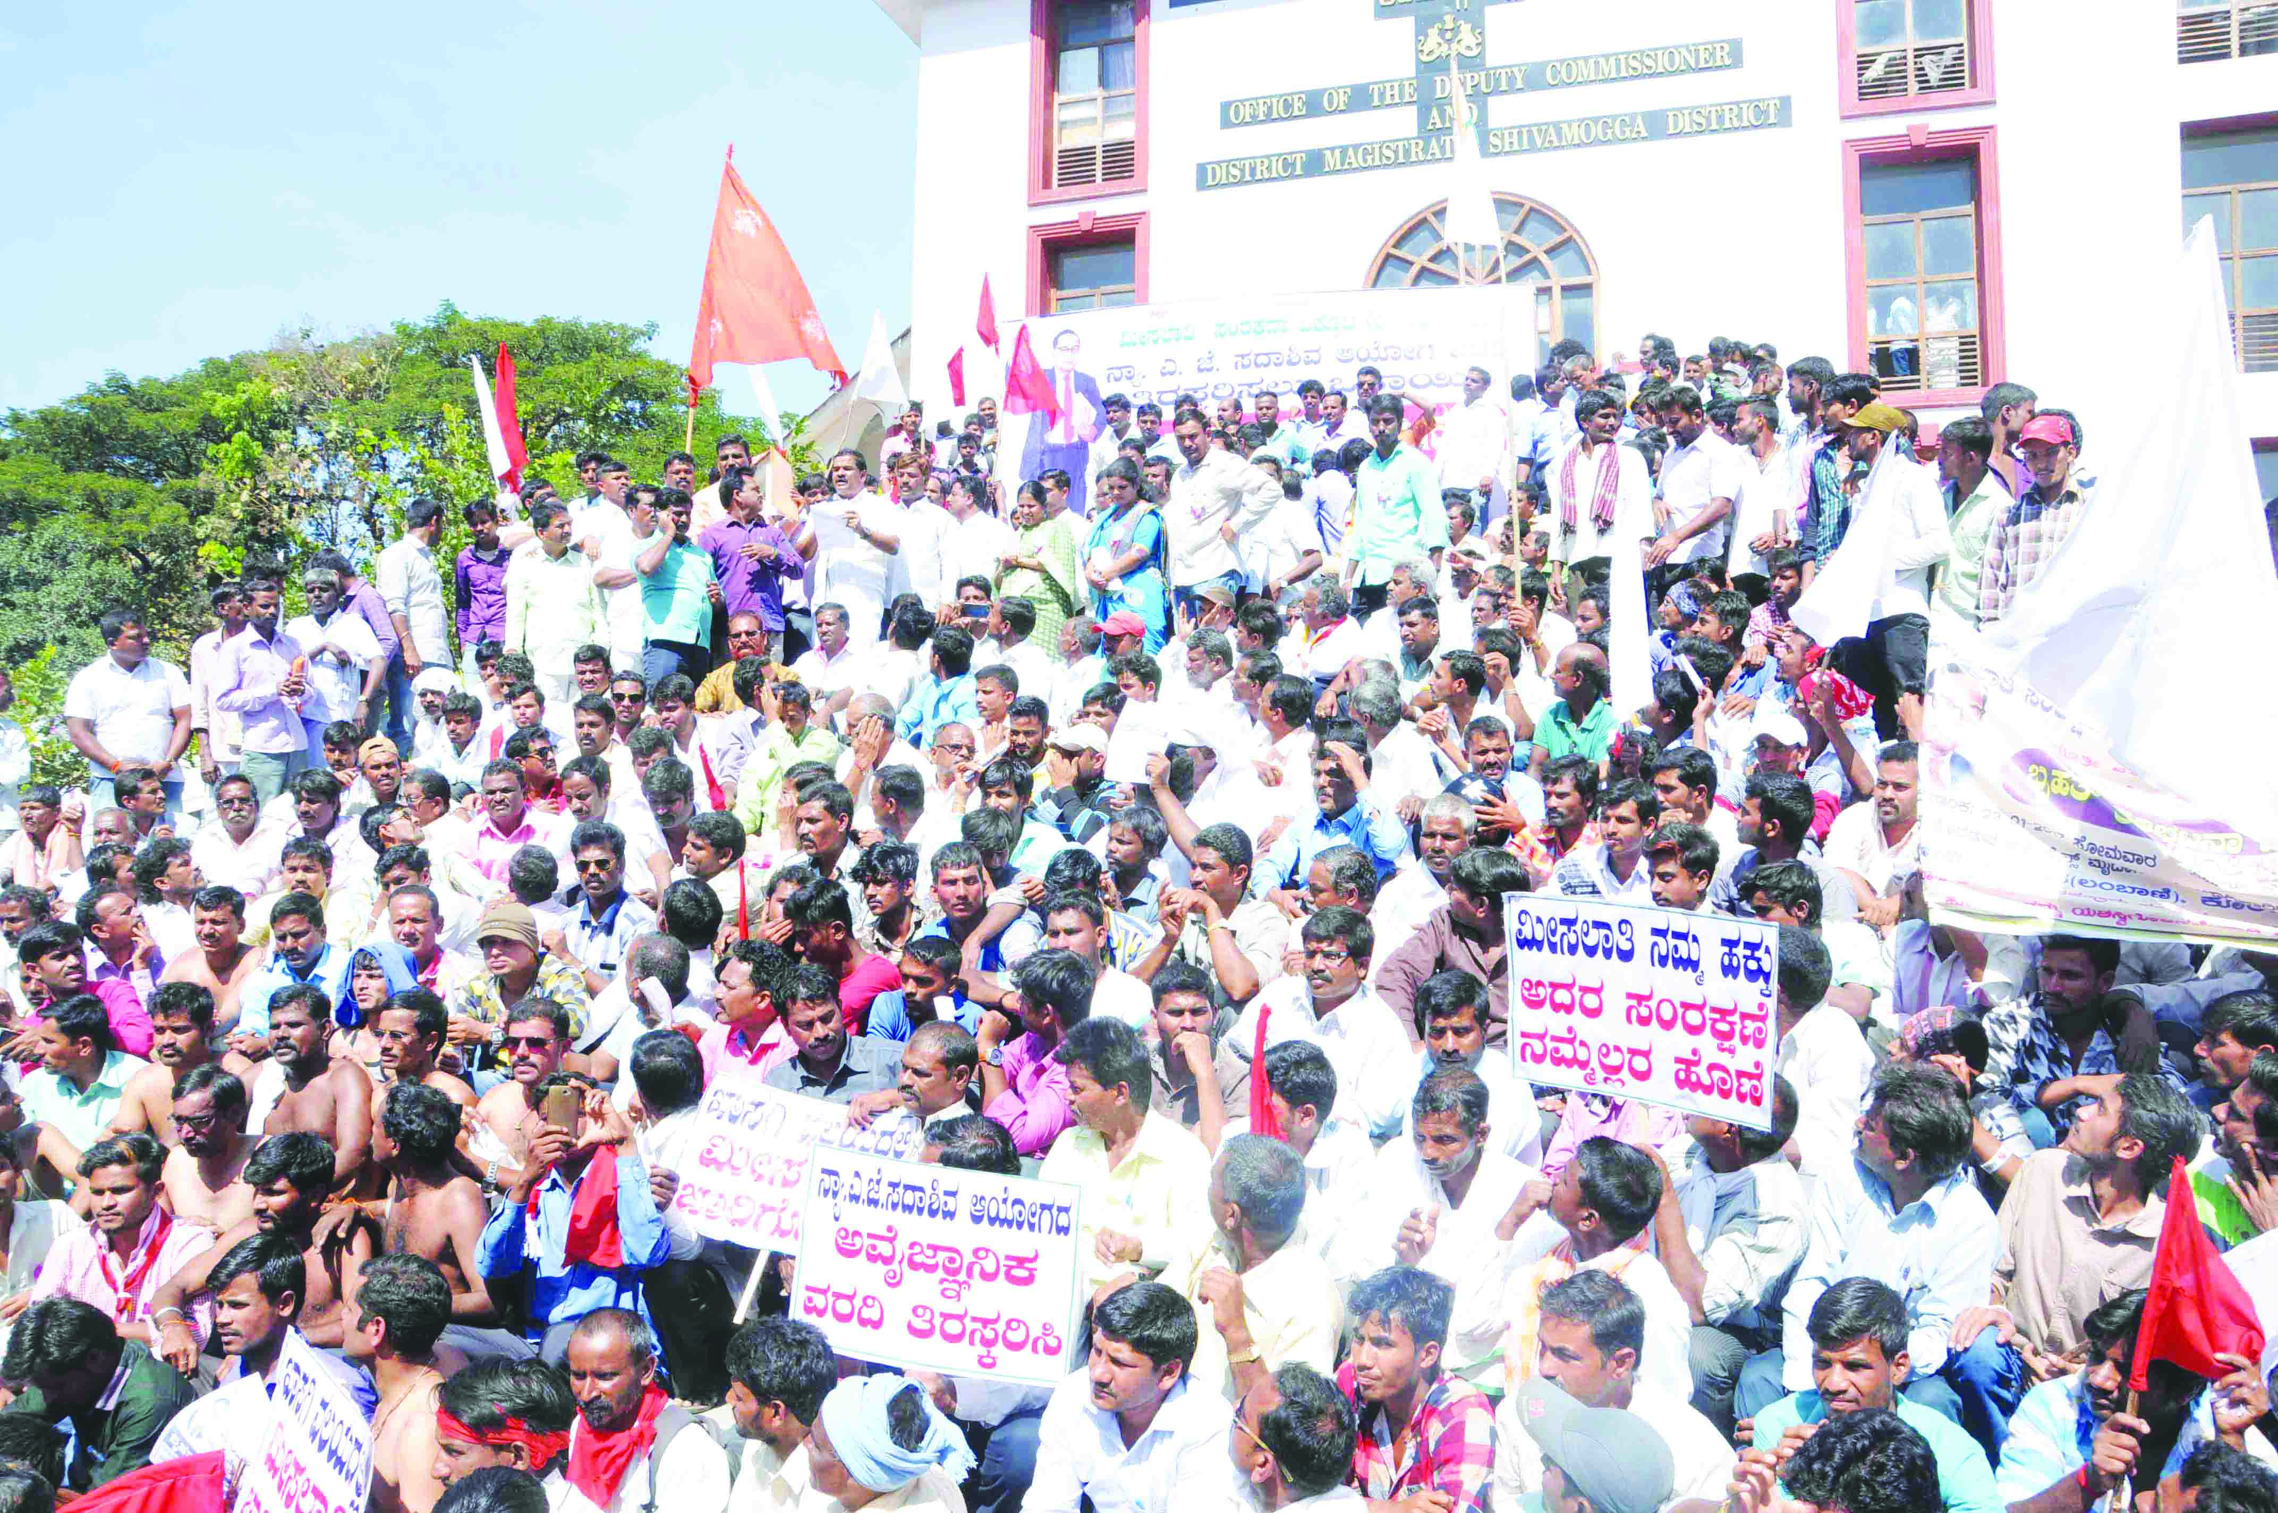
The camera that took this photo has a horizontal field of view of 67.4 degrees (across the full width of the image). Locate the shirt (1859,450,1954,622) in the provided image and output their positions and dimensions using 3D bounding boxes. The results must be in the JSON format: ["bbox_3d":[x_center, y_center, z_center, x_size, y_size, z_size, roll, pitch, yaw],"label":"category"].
[{"bbox_3d":[2.880,-0.824,6.400,0.320,0.640,0.460,-1,-5,15],"label":"shirt"}]

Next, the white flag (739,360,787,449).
[{"bbox_3d":[-1.853,-1.739,8.400,0.220,0.440,0.100,2,-5,-11],"label":"white flag"}]

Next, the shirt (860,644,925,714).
[{"bbox_3d":[-1.091,-0.301,7.500,0.300,0.480,0.420,0,-6,9],"label":"shirt"}]

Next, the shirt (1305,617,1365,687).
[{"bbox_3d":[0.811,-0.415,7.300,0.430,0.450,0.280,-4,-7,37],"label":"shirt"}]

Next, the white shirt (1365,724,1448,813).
[{"bbox_3d":[0.956,0.102,6.300,0.320,0.470,0.440,-1,-6,18],"label":"white shirt"}]

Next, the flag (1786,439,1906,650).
[{"bbox_3d":[2.461,-0.742,5.950,0.410,0.720,0.250,-1,-6,18],"label":"flag"}]

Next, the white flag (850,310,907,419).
[{"bbox_3d":[-1.345,-2.019,8.800,0.280,0.550,0.100,1,-5,-9],"label":"white flag"}]

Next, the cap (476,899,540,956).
[{"bbox_3d":[-1.870,0.503,5.050,0.190,0.145,0.230,0,-5,6],"label":"cap"}]

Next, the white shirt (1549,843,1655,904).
[{"bbox_3d":[1.429,0.453,5.200,0.440,0.460,0.270,-1,-6,14],"label":"white shirt"}]

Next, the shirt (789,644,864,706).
[{"bbox_3d":[-1.501,-0.348,8.250,0.450,0.450,0.290,-1,-6,20],"label":"shirt"}]

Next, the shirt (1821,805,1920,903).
[{"bbox_3d":[2.302,0.370,5.250,0.460,0.500,0.300,-3,-7,30],"label":"shirt"}]

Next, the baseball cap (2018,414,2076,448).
[{"bbox_3d":[3.085,-1.107,5.800,0.250,0.120,0.180,4,-6,-33],"label":"baseball cap"}]

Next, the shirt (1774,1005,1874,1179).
[{"bbox_3d":[1.706,0.895,4.300,0.340,0.520,0.440,1,-6,0],"label":"shirt"}]

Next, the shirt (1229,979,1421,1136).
[{"bbox_3d":[0.497,0.861,4.600,0.500,0.520,0.300,-2,-7,23],"label":"shirt"}]

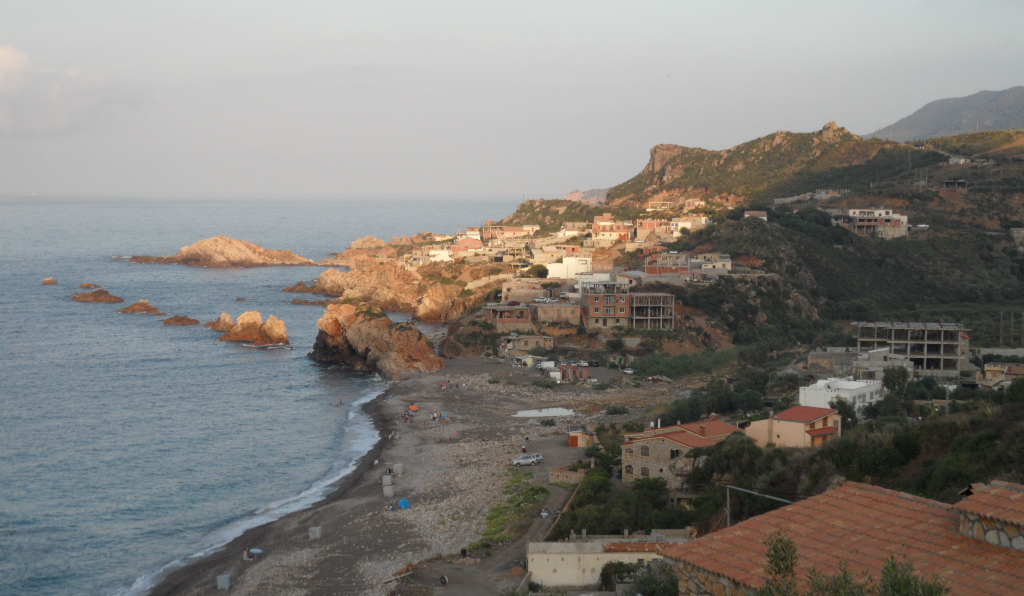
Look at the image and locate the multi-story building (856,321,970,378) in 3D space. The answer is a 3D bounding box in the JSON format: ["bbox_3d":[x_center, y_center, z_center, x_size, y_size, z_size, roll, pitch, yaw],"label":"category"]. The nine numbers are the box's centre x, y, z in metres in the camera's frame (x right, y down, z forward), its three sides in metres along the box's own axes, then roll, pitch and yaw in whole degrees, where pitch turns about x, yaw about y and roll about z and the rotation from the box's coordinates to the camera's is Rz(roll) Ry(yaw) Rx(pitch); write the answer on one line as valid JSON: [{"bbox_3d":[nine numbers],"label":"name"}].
[{"bbox_3d":[88.540,11.340,394.350,23.300,10.200,15.500,1,3,11],"label":"multi-story building"}]

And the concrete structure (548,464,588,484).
[{"bbox_3d":[8.740,27.160,274.570,5.000,1.800,5.200,2,4,25],"label":"concrete structure"}]

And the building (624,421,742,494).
[{"bbox_3d":[24.760,23.090,257.800,12.500,8.000,12.500,3,5,42],"label":"building"}]

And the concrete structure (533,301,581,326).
[{"bbox_3d":[11.560,4.450,456.050,10.600,5.500,9.000,-1,3,-12],"label":"concrete structure"}]

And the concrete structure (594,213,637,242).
[{"bbox_3d":[39.890,-27.810,697.570,14.000,10.500,11.000,1,3,14],"label":"concrete structure"}]

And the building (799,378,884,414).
[{"bbox_3d":[60.540,18.030,325.620,10.500,5.800,15.000,2,4,30],"label":"building"}]

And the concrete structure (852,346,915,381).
[{"bbox_3d":[76.910,13.630,367.440,12.200,6.800,9.000,0,3,6],"label":"concrete structure"}]

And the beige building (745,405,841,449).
[{"bbox_3d":[43.560,19.790,274.640,11.500,5.400,8.200,3,5,45],"label":"beige building"}]

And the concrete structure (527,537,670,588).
[{"bbox_3d":[9.620,28.630,193.020,15.500,4.200,8.000,0,3,2],"label":"concrete structure"}]

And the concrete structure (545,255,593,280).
[{"bbox_3d":[17.540,-9.280,541.390,13.000,7.000,10.000,1,4,17],"label":"concrete structure"}]

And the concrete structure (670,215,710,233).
[{"bbox_3d":[70.950,-29.570,705.480,15.000,6.800,10.000,1,3,14],"label":"concrete structure"}]

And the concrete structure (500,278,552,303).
[{"bbox_3d":[3.720,-1.980,471.700,12.800,5.700,9.000,0,3,2],"label":"concrete structure"}]

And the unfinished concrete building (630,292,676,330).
[{"bbox_3d":[36.350,3.360,455.990,10.400,8.900,9.000,0,3,-3],"label":"unfinished concrete building"}]

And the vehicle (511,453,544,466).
[{"bbox_3d":[2.070,24.810,271.930,4.100,1.500,1.700,-2,4,-25],"label":"vehicle"}]

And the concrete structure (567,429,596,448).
[{"bbox_3d":[11.570,23.510,299.900,3.200,2.600,4.000,2,4,25],"label":"concrete structure"}]

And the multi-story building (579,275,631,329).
[{"bbox_3d":[26.240,1.300,492.930,11.500,13.300,12.000,-1,3,-9],"label":"multi-story building"}]

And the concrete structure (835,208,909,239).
[{"bbox_3d":[135.810,-28.240,670.500,26.000,10.800,12.000,1,3,9],"label":"concrete structure"}]

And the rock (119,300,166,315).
[{"bbox_3d":[-143.520,3.190,689.380,17.500,4.600,9.000,0,3,0],"label":"rock"}]

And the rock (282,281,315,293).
[{"bbox_3d":[-100.090,-5.370,832.120,14.500,4.900,8.500,0,3,0],"label":"rock"}]

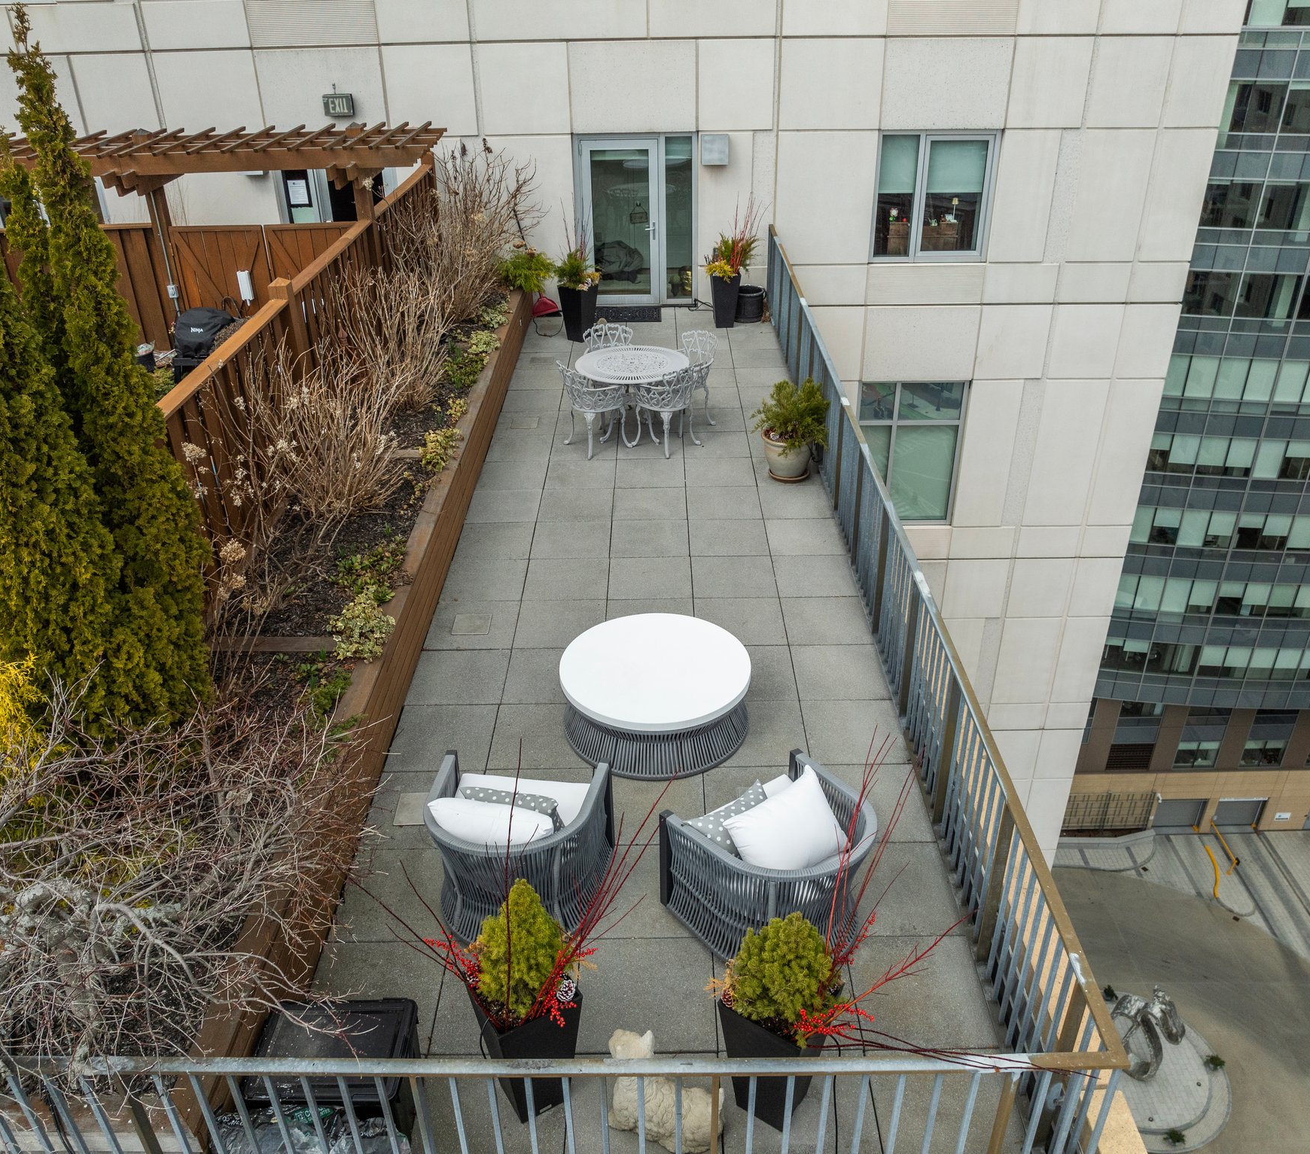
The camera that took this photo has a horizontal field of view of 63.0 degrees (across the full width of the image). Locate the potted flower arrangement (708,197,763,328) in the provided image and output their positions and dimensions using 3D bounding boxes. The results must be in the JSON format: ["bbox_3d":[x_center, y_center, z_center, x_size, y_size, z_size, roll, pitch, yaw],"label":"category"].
[{"bbox_3d":[0.951,-3.813,12.868,0.620,1.540,0.550,-1,30,1],"label":"potted flower arrangement"}]

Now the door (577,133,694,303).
[{"bbox_3d":[-0.211,-4.472,13.501,1.480,2.100,0.120,-1,30,1],"label":"door"}]

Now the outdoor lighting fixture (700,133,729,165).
[{"bbox_3d":[0.735,-5.177,12.981,0.320,0.340,0.180,-1,30,1],"label":"outdoor lighting fixture"}]

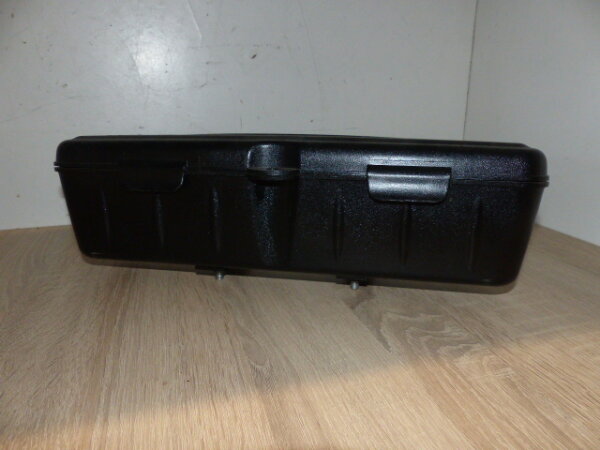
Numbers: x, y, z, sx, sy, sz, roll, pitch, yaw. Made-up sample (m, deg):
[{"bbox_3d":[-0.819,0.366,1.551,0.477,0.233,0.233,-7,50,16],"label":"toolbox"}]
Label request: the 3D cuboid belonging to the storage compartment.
[{"bbox_3d":[-0.001,-0.027,0.438,0.385,0.122,0.188,3,14,11],"label":"storage compartment"}]

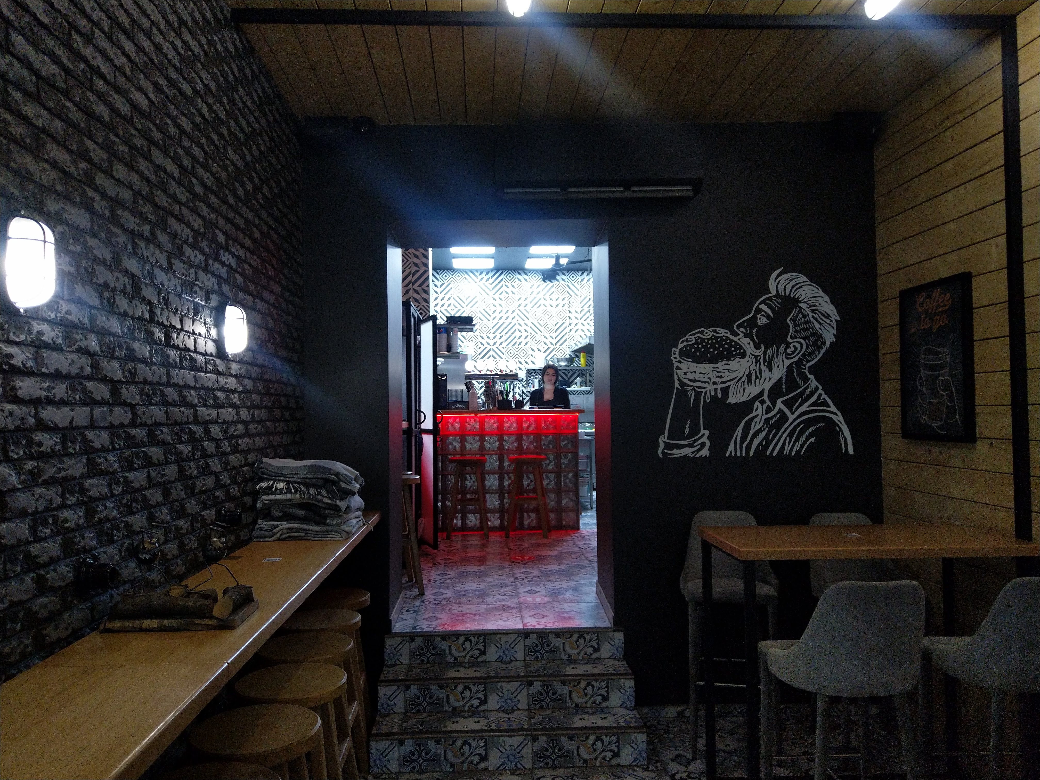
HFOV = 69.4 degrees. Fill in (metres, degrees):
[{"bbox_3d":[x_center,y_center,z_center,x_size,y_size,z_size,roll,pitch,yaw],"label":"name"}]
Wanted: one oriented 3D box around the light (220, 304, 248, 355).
[{"bbox_3d":[-1.017,-0.215,2.694,0.081,0.198,0.134,0,-2,-3],"label":"light"}]

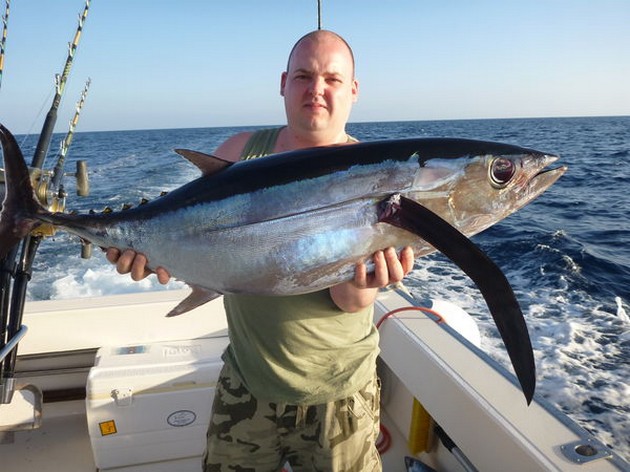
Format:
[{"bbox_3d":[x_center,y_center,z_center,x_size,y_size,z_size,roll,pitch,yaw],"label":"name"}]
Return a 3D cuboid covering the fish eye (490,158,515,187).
[{"bbox_3d":[0.320,-0.108,0.868,0.043,0.045,0.022,-6,1,-10],"label":"fish eye"}]

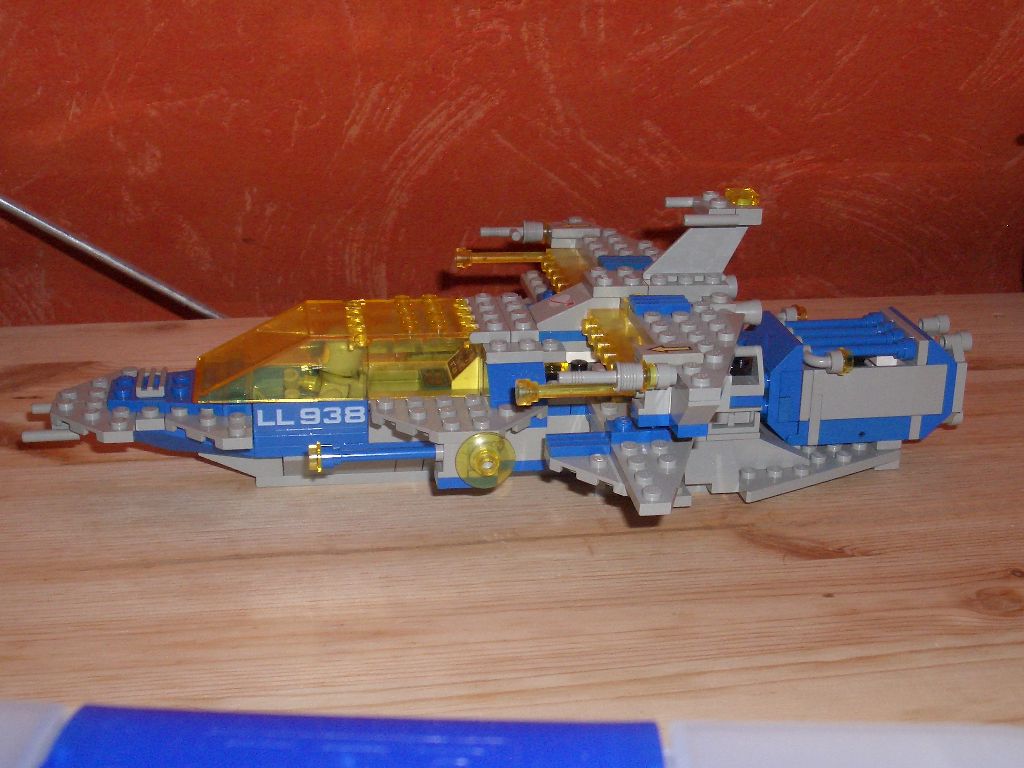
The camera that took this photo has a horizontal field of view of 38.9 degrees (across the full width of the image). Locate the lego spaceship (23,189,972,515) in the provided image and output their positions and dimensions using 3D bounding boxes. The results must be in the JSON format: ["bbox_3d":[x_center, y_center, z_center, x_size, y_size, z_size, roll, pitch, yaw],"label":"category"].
[{"bbox_3d":[0.001,-0.016,0.426,0.282,0.082,0.165,-2,22,-9],"label":"lego spaceship"}]

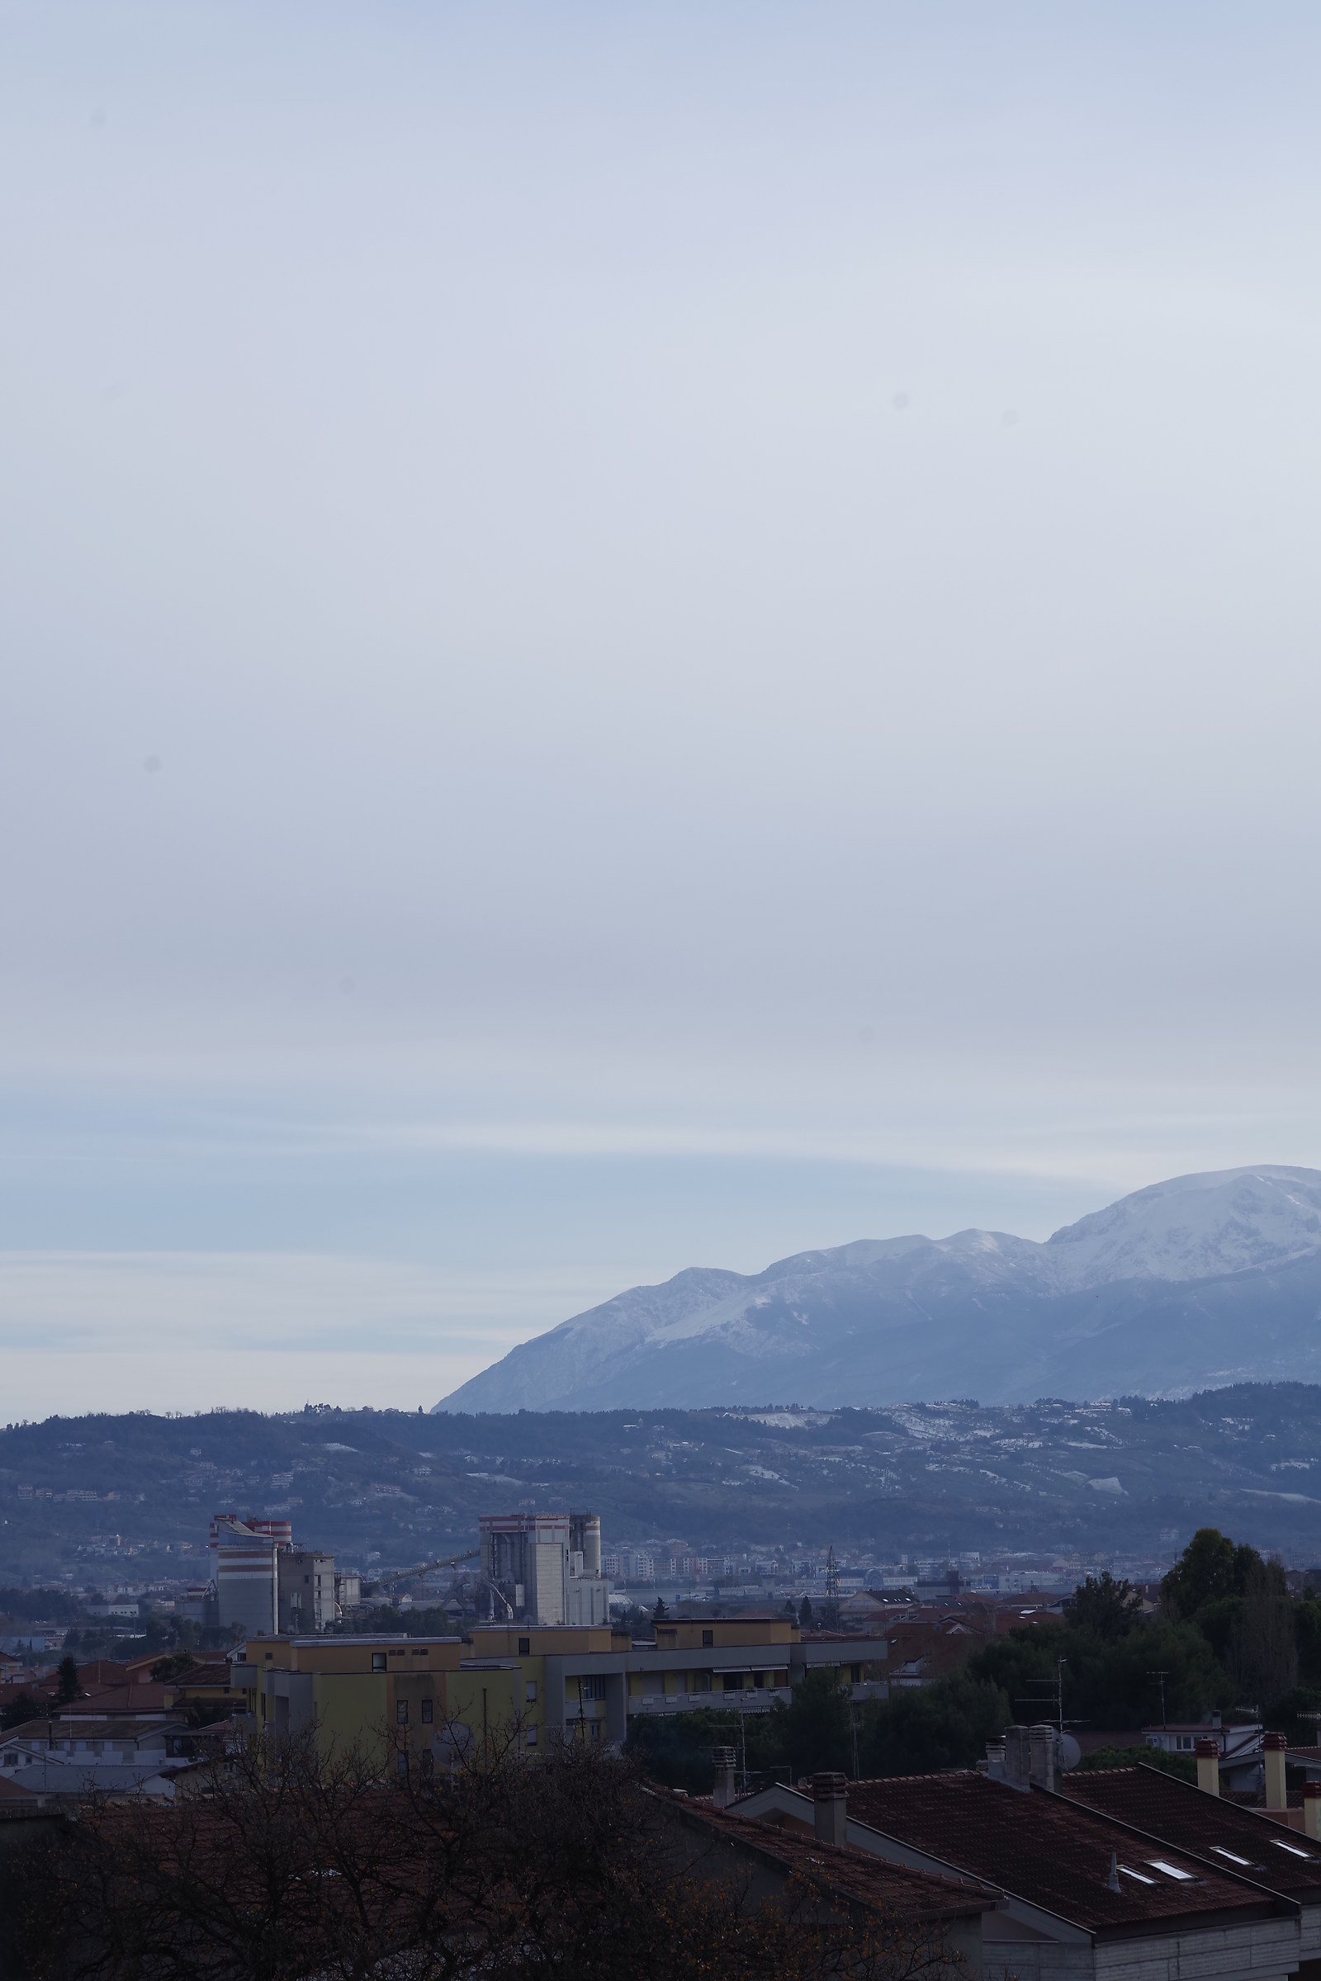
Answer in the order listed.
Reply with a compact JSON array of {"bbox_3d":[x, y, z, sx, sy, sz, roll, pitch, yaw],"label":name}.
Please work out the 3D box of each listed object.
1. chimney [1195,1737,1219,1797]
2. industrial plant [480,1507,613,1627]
[{"bbox_3d":[14.309,20.395,151.000,0.460,1.750,0.460,-4,-6,32],"label":"chimney"},{"bbox_3d":[-26.302,131.985,1300.000,18.000,29.500,26.000,-4,-6,33],"label":"industrial plant"}]

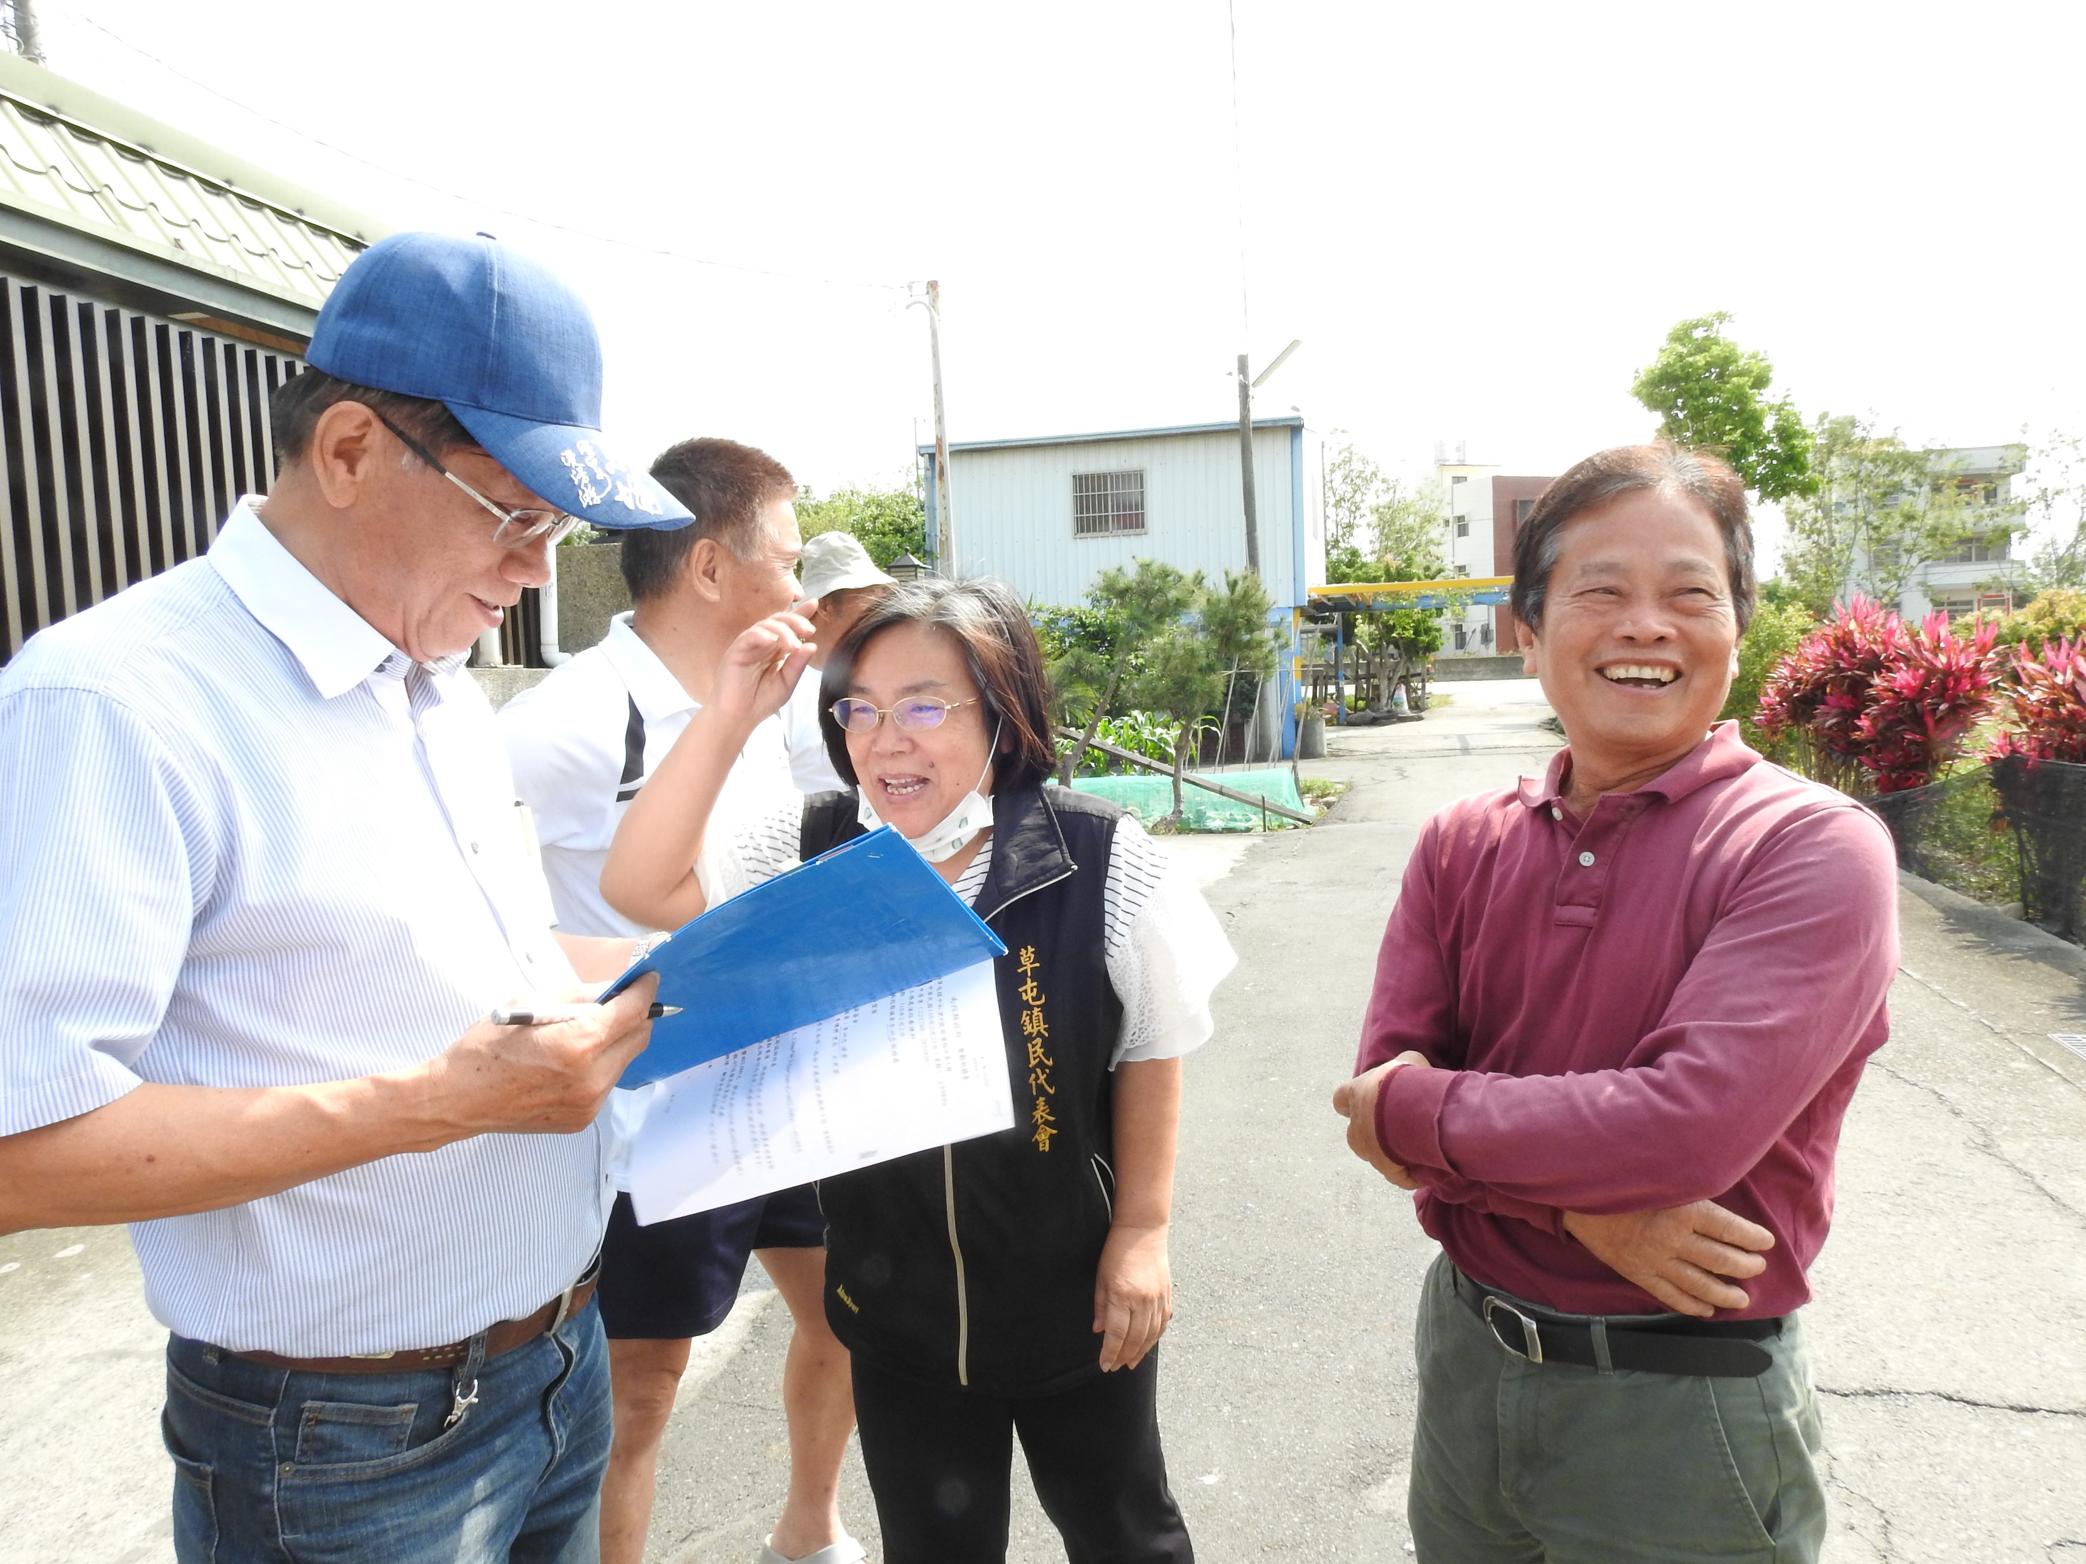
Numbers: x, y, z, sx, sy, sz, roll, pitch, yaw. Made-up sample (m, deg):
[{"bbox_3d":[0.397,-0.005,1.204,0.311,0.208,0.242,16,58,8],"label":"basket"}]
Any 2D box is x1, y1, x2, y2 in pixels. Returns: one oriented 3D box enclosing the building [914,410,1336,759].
[{"bbox_3d":[1.607,-3.006,24.341,5.876,5.059,4.400,-1,5,14],"label":"building"}]

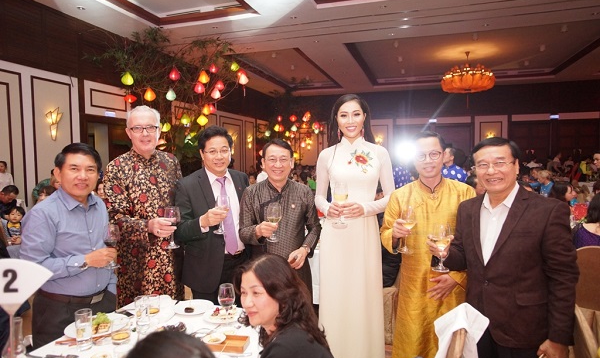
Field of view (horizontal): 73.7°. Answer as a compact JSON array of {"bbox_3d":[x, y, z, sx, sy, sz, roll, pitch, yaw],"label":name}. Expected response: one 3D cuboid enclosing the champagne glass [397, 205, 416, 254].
[{"bbox_3d":[0.455,0.213,1.690,0.066,0.200,0.066,3,7,0],"label":"champagne glass"}]

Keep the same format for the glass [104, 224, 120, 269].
[{"bbox_3d":[-0.821,0.298,1.760,0.068,0.192,0.068,3,3,0],"label":"glass"}]

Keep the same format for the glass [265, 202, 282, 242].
[{"bbox_3d":[-0.125,0.207,1.940,0.070,0.188,0.070,4,5,0],"label":"glass"}]

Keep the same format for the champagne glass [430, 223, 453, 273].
[{"bbox_3d":[0.577,0.281,1.620,0.068,0.191,0.068,2,3,0],"label":"champagne glass"}]

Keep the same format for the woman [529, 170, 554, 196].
[{"bbox_3d":[4.095,0.462,6.732,0.750,1.220,0.500,-2,3,-16],"label":"woman"}]

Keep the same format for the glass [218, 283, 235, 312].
[{"bbox_3d":[-0.316,0.549,1.740,0.074,0.185,0.074,-1,3,0],"label":"glass"}]

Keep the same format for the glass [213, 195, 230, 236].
[{"bbox_3d":[-0.378,0.176,1.940,0.070,0.188,0.070,9,7,0],"label":"glass"}]

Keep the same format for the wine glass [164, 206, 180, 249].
[{"bbox_3d":[-0.576,0.221,1.810,0.070,0.190,0.070,1,3,0],"label":"wine glass"}]

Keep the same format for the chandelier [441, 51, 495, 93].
[{"bbox_3d":[4.788,-3.064,11.400,1.420,1.100,1.420,-1,3,0],"label":"chandelier"}]

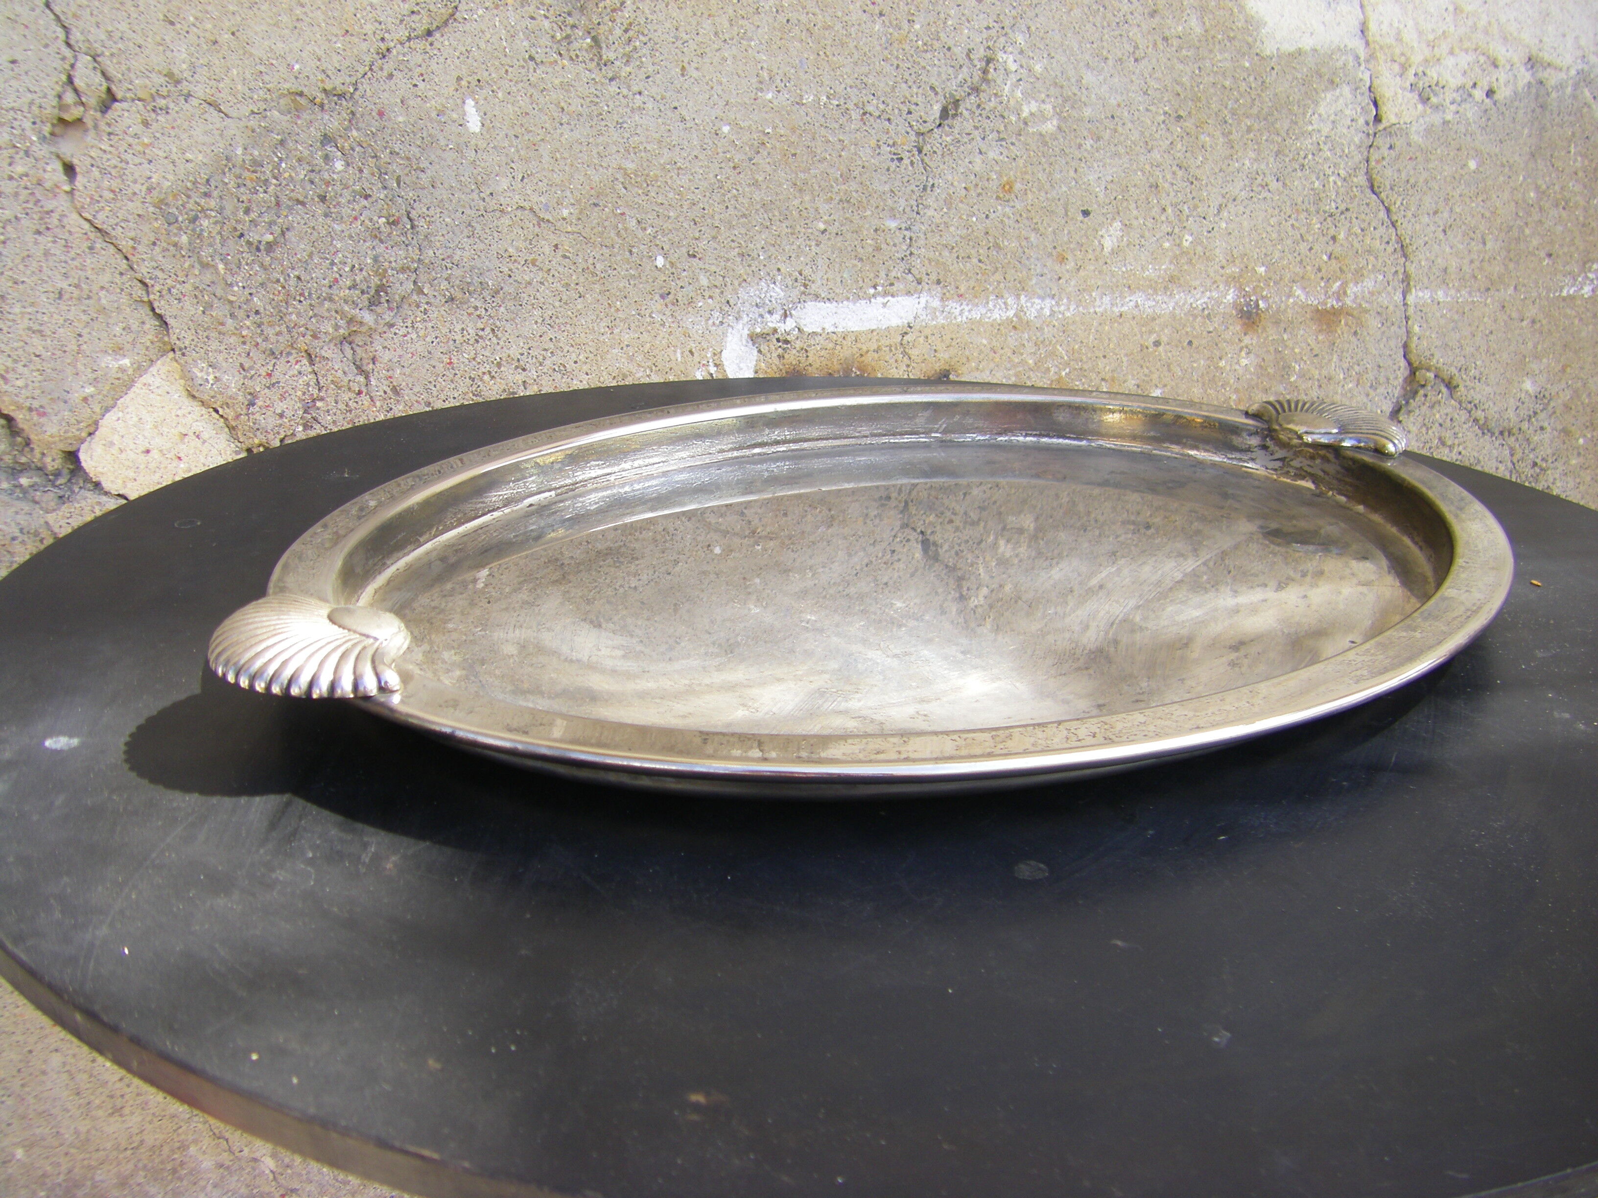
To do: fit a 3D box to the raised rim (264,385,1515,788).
[{"bbox_3d":[0.040,-0.016,0.581,0.424,0.022,0.338,-13,25,-32],"label":"raised rim"}]

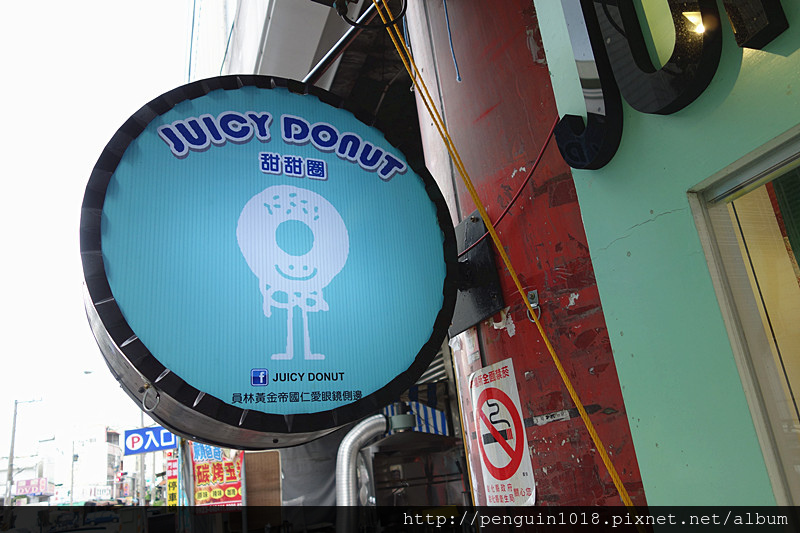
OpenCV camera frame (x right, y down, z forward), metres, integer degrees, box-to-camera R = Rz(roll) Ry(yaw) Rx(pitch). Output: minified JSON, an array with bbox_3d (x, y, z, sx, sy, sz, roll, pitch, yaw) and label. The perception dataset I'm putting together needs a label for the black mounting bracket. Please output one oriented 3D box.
[{"bbox_3d":[0.128,0.020,1.528,0.080,0.257,0.291,0,-20,-21],"label":"black mounting bracket"}]

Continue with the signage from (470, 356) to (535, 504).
[{"bbox_3d":[0.218,0.376,1.393,0.010,0.302,0.211,0,-20,-21],"label":"signage"}]

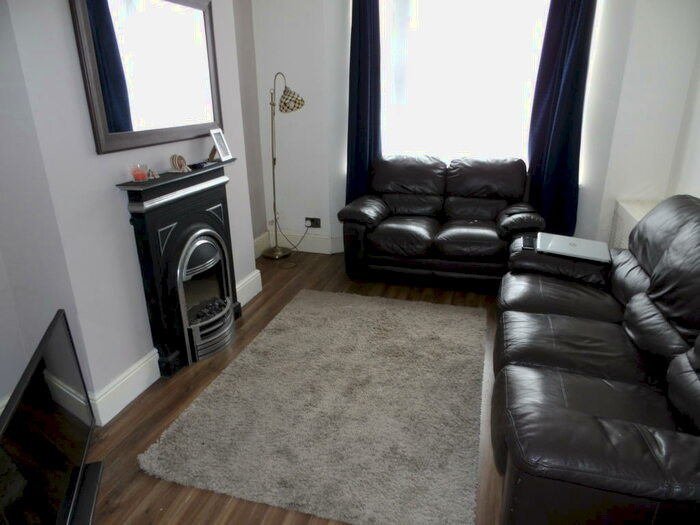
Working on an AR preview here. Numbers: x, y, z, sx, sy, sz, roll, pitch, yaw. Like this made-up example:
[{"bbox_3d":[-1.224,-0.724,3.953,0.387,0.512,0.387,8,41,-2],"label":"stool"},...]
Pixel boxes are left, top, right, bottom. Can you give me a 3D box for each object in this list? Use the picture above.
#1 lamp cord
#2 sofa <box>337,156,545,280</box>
[{"bbox_3d":[-0.518,-0.229,4.501,0.280,0.310,0.120,5,21,15],"label":"lamp cord"},{"bbox_3d":[0.764,-0.389,4.044,1.565,0.905,0.925,5,21,15],"label":"sofa"}]

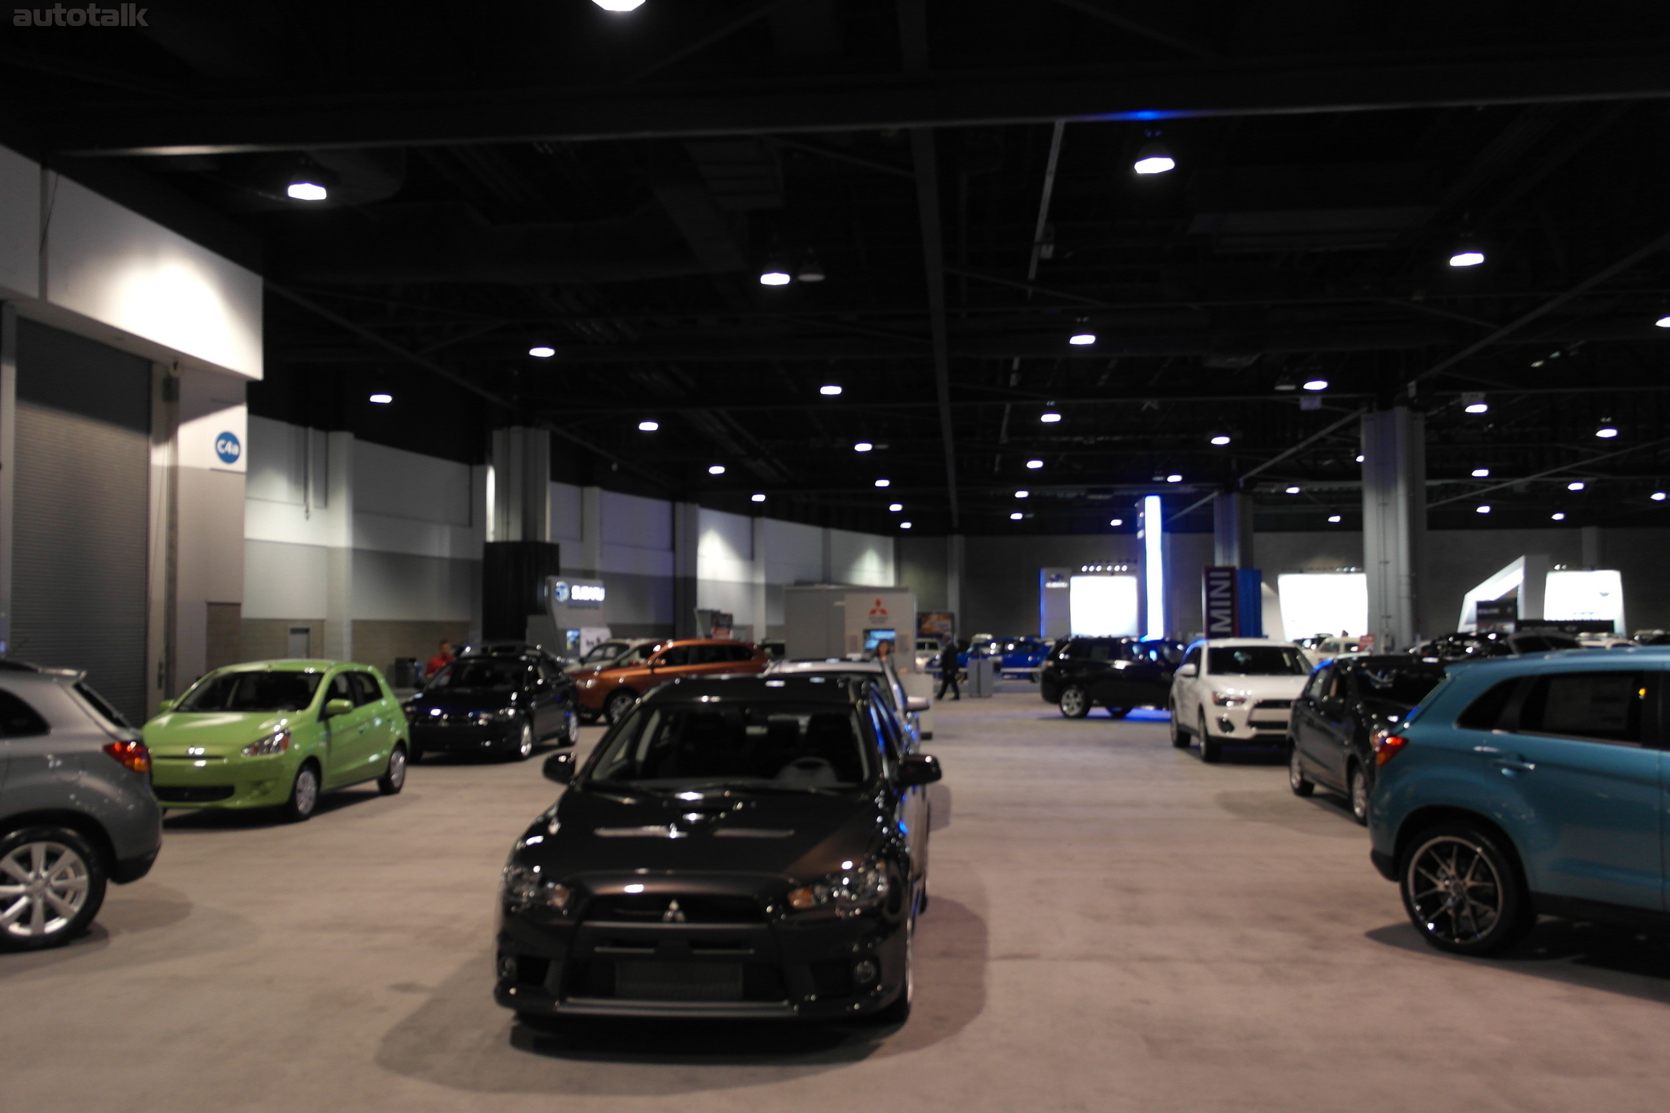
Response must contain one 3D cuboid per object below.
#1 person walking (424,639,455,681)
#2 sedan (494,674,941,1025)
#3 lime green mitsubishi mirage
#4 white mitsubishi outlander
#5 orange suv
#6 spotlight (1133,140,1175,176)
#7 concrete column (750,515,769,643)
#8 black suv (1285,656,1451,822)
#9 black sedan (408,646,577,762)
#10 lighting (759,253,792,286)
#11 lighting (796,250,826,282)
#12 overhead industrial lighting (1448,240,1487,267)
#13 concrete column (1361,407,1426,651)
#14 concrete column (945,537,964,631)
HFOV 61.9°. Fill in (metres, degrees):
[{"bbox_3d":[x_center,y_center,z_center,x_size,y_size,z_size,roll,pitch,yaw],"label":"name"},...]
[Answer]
[{"bbox_3d":[-6.483,2.207,22.914,0.520,1.720,0.360,1,-4,-30],"label":"person walking"},{"bbox_3d":[-0.456,1.398,7.499,1.830,1.480,4.520,-1,-3,5],"label":"sedan"},{"bbox_3d":[-5.705,1.813,14.233,1.670,1.500,3.780,-1,-3,1],"label":"lime green mitsubishi mirage"},{"bbox_3d":[5.926,2.013,19.854,1.790,1.630,4.300,-1,-3,6],"label":"white mitsubishi outlander"},{"bbox_3d":[-3.600,2.549,28.903,4.650,1.680,1.800,2,-4,-35],"label":"orange suv"},{"bbox_3d":[4.765,-5.995,20.804,0.560,0.480,0.560,-1,-3,5],"label":"spotlight"},{"bbox_3d":[-4.282,1.953,78.820,0.850,8.600,0.850,-2,-4,25],"label":"concrete column"},{"bbox_3d":[5.485,1.669,13.211,1.670,1.500,3.780,-1,-3,5],"label":"black suv"},{"bbox_3d":[-5.153,2.255,21.198,1.770,1.480,4.570,-1,-3,4],"label":"black sedan"},{"bbox_3d":[-1.161,-5.601,27.208,0.550,0.520,0.550,-1,-3,5],"label":"lighting"},{"bbox_3d":[-0.487,-5.954,28.408,0.540,0.550,0.540,0,-3,0],"label":"lighting"},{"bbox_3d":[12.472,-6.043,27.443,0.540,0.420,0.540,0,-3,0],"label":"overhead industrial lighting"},{"bbox_3d":[16.372,-0.048,40.733,1.450,8.078,1.450,-1,-3,5],"label":"concrete column"},{"bbox_3d":[8.601,3.010,98.037,1.300,8.811,1.150,-1,-3,5],"label":"concrete column"}]

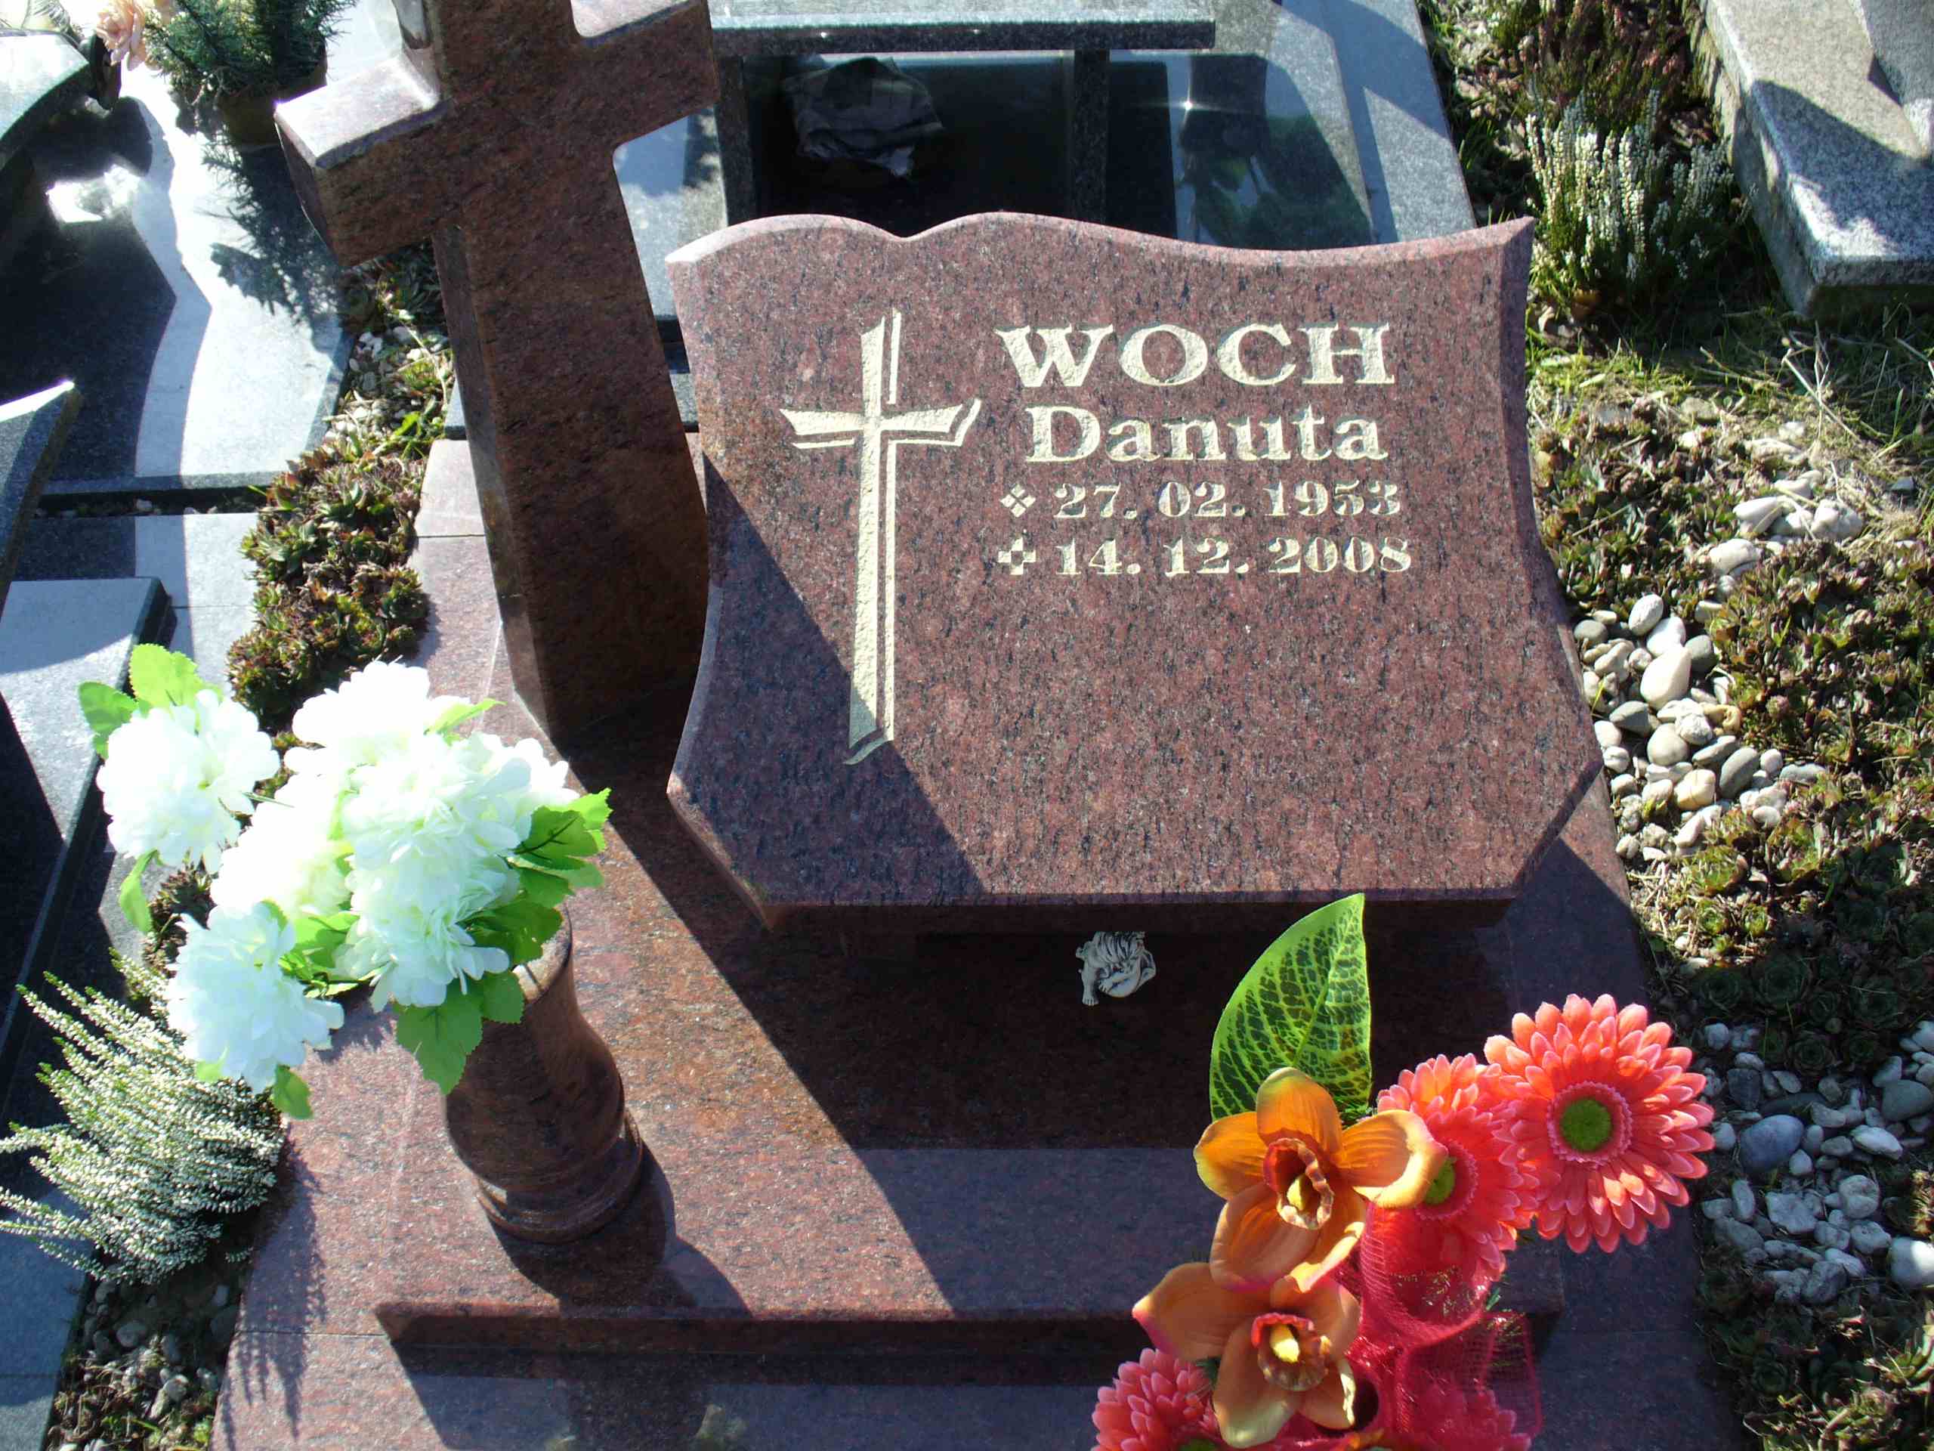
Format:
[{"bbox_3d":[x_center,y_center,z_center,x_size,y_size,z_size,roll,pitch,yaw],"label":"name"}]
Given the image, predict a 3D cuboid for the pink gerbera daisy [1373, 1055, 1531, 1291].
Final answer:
[{"bbox_3d":[0.227,0.213,0.985,0.100,0.045,0.113,0,83,12],"label":"pink gerbera daisy"}]

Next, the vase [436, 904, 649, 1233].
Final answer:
[{"bbox_3d":[-0.254,0.196,1.190,0.105,0.262,0.105,0,52,0],"label":"vase"}]

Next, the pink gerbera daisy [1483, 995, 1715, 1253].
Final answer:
[{"bbox_3d":[0.292,0.185,0.955,0.108,0.042,0.116,0,83,9],"label":"pink gerbera daisy"}]

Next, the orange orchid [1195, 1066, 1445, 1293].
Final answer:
[{"bbox_3d":[0.160,0.208,0.940,0.112,0.050,0.105,0,85,3],"label":"orange orchid"}]

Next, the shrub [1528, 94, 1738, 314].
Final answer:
[{"bbox_3d":[0.623,-0.490,1.940,0.180,0.180,0.160,0,52,0],"label":"shrub"}]

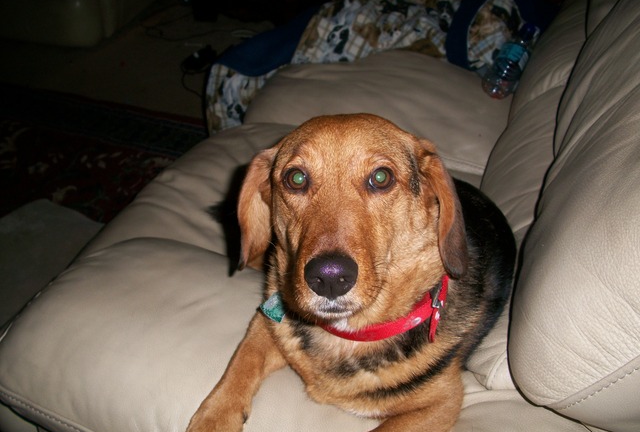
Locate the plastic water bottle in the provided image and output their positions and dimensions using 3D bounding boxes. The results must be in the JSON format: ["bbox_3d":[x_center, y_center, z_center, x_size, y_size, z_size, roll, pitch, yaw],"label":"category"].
[{"bbox_3d":[0.409,-0.338,1.375,0.064,0.064,0.205,19,64,25],"label":"plastic water bottle"}]

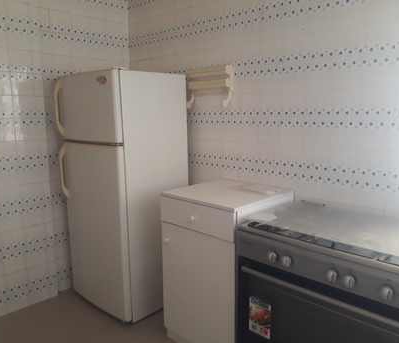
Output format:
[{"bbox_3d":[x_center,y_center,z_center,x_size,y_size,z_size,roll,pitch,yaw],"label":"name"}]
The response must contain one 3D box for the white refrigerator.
[{"bbox_3d":[-0.531,0.142,2.567,0.617,1.618,0.699,-9,13,-44],"label":"white refrigerator"}]

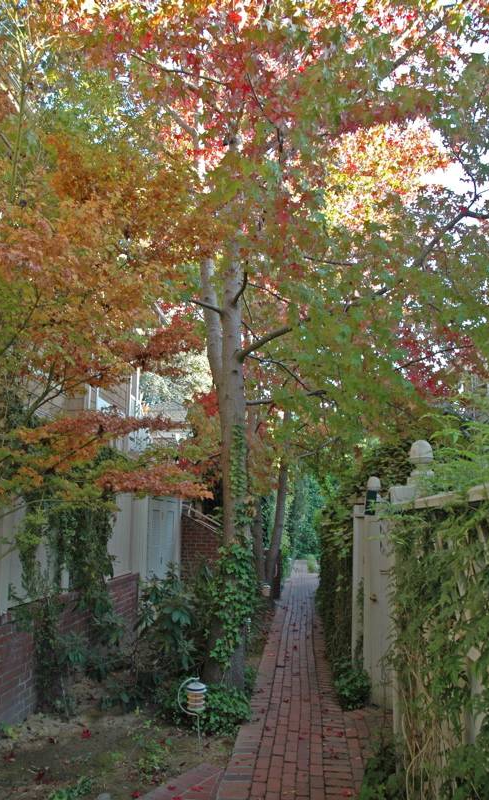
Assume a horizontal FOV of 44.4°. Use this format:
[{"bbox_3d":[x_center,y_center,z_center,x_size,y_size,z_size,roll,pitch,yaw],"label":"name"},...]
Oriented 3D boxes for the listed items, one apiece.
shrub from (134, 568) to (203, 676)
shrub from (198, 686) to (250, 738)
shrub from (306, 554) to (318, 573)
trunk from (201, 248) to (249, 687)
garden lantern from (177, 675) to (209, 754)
[{"bbox_3d":[-0.770,2.280,6.190,0.610,1.060,0.620,1,-11,0],"label":"shrub"},{"bbox_3d":[-0.158,2.570,4.970,0.440,0.260,0.480,1,-11,0],"label":"shrub"},{"bbox_3d":[1.990,4.860,17.800,0.330,0.490,0.360,1,-11,0],"label":"shrub"},{"bbox_3d":[-0.205,0.600,6.140,0.460,4.400,0.400,1,-11,0],"label":"trunk"},{"bbox_3d":[-0.377,2.288,4.370,0.200,0.465,0.145,1,-11,0],"label":"garden lantern"}]

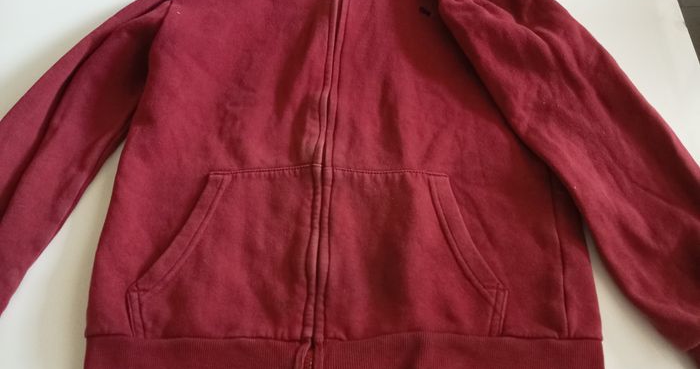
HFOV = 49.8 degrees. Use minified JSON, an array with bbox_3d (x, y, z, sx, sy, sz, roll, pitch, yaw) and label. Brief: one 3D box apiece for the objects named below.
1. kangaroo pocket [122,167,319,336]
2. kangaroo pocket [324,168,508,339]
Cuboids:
[{"bbox_3d":[-0.118,0.061,0.719,0.168,0.020,0.184,1,57,2],"label":"kangaroo pocket"},{"bbox_3d":[0.058,0.062,0.713,0.170,0.020,0.175,1,57,2],"label":"kangaroo pocket"}]

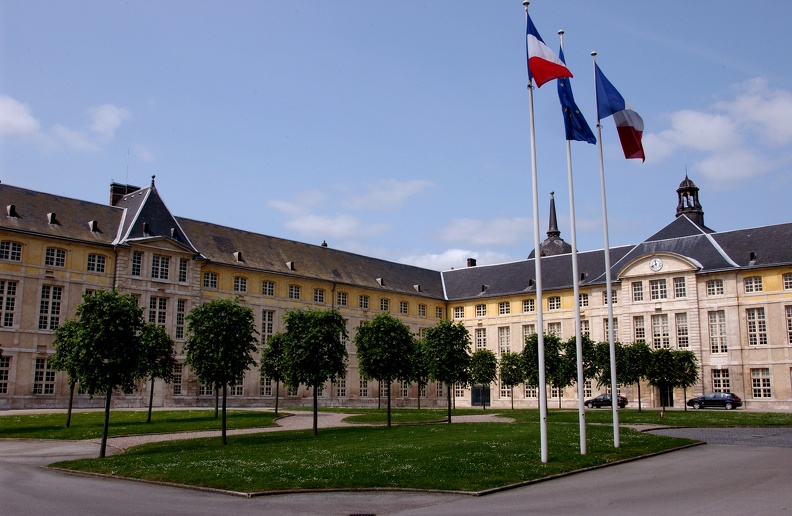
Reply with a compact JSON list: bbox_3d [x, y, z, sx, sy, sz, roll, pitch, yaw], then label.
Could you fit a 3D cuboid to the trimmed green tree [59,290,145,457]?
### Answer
[{"bbox_3d":[-8.380,3.260,20.600,2.350,4.720,2.350,0,-11,0],"label":"trimmed green tree"}]

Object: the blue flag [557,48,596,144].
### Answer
[{"bbox_3d":[5.200,-4.690,20.800,1.200,2.900,0.700,0,-11,0],"label":"blue flag"}]

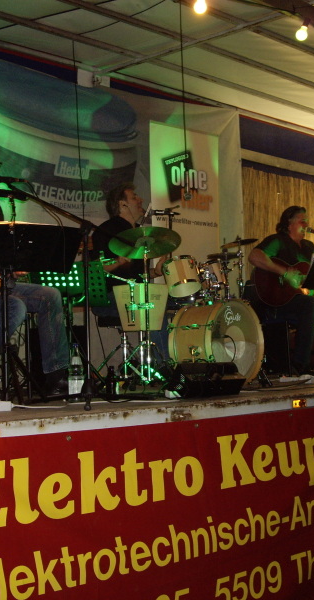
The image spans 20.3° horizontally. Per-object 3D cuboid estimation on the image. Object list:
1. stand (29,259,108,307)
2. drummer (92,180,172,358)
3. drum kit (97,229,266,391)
[{"bbox_3d":[-0.530,0.150,5.350,0.490,0.790,0.480,-1,-2,12],"label":"stand"},{"bbox_3d":[-0.170,-0.115,6.180,0.780,1.380,0.620,-2,-3,37],"label":"drummer"},{"bbox_3d":[0.280,0.035,5.920,0.980,1.050,1.350,-3,-3,43],"label":"drum kit"}]

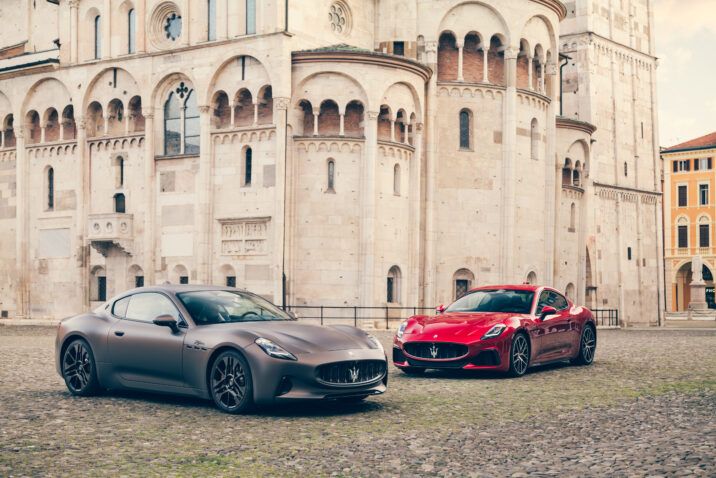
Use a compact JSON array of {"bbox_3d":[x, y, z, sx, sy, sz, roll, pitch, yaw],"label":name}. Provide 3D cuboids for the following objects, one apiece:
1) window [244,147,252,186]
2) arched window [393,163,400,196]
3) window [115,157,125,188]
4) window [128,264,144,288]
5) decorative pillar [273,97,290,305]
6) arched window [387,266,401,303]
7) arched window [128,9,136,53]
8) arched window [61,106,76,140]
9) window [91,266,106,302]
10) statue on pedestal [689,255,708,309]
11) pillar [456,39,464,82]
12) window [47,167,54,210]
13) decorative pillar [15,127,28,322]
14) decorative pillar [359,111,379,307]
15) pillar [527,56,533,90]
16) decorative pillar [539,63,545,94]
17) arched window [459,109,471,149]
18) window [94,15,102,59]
[{"bbox_3d":[-4.212,-2.790,42.097,0.420,1.545,0.300,-2,-3,32],"label":"window"},{"bbox_3d":[1.424,-2.183,40.155,0.200,1.250,0.400,-2,-4,40],"label":"arched window"},{"bbox_3d":[-9.955,-2.776,45.675,0.550,1.341,0.300,-2,-3,32],"label":"window"},{"bbox_3d":[-8.477,1.612,41.857,0.700,1.250,0.280,-2,-3,34],"label":"window"},{"bbox_3d":[-2.643,-1.050,37.681,0.500,7.763,0.400,-2,-3,34],"label":"decorative pillar"},{"bbox_3d":[1.273,1.607,38.667,0.280,1.271,0.650,-2,-3,40],"label":"arched window"},{"bbox_3d":[-8.939,-8.276,43.435,0.460,1.780,0.220,-2,-3,32],"label":"arched window"},{"bbox_3d":[-11.974,-4.798,45.261,0.900,1.400,0.300,-2,-3,32],"label":"arched window"},{"bbox_3d":[-10.405,1.824,43.877,0.850,1.420,0.280,-2,-3,32],"label":"window"},{"bbox_3d":[27.366,3.418,88.000,1.550,4.450,1.550,-1,-3,18],"label":"statue on pedestal"},{"bbox_3d":[4.216,-7.322,45.011,0.300,1.600,0.300,1,-3,-18],"label":"pillar"},{"bbox_3d":[-13.439,-2.208,47.825,0.500,1.929,0.300,-2,-3,32],"label":"window"},{"bbox_3d":[-14.018,-0.659,45.430,0.420,7.814,0.360,-2,-3,34],"label":"decorative pillar"},{"bbox_3d":[0.366,-0.808,37.735,0.560,7.289,0.460,1,-3,-27],"label":"decorative pillar"},{"bbox_3d":[7.488,-7.227,47.782,0.260,1.497,0.260,0,-3,0],"label":"pillar"},{"bbox_3d":[7.995,-7.025,47.600,0.270,1.350,0.270,-2,-3,30],"label":"decorative pillar"},{"bbox_3d":[4.463,-4.632,45.861,0.480,1.686,0.300,1,-3,-12],"label":"arched window"},{"bbox_3d":[-10.528,-8.225,44.446,0.460,1.800,0.220,-2,-3,32],"label":"window"}]

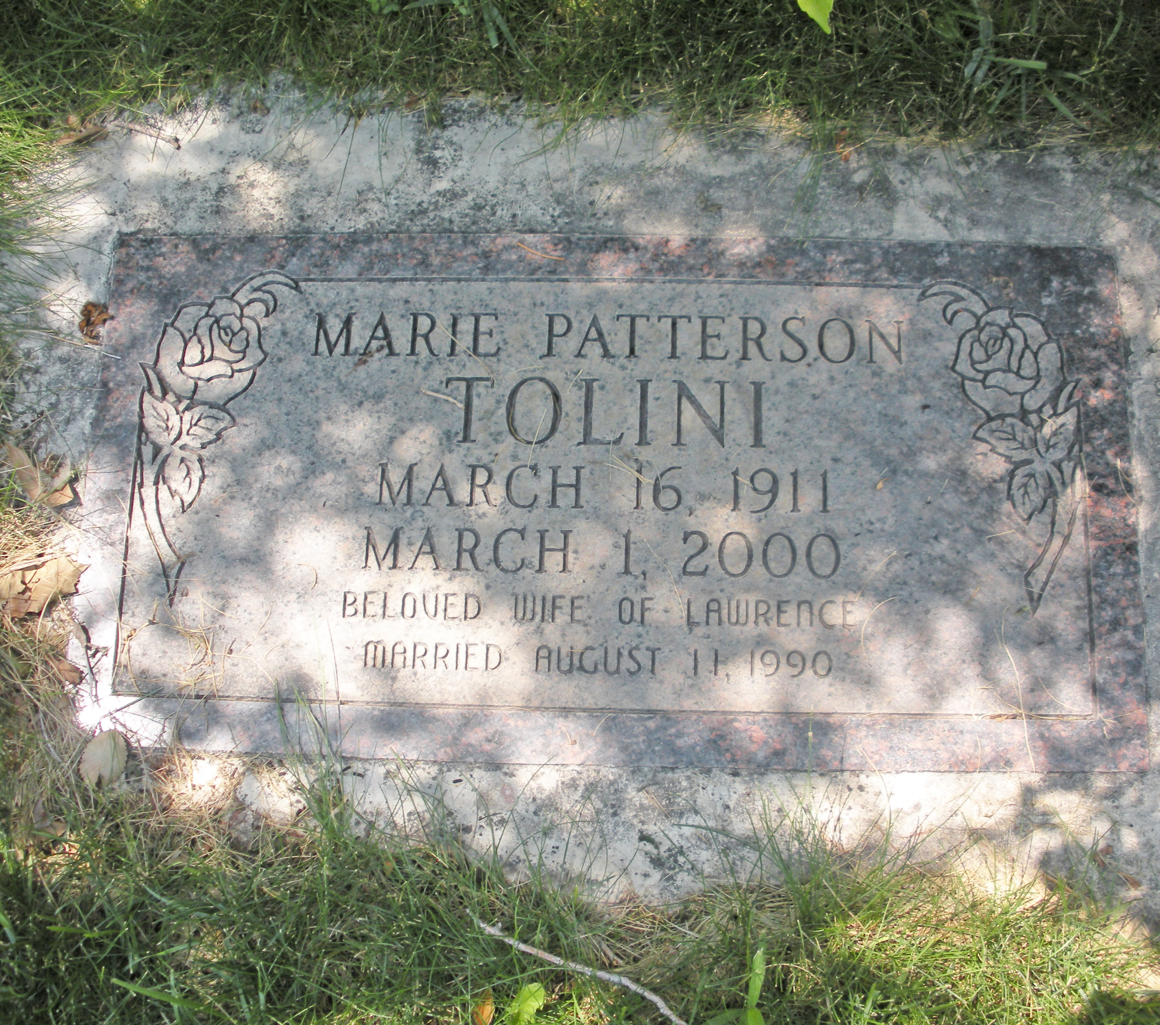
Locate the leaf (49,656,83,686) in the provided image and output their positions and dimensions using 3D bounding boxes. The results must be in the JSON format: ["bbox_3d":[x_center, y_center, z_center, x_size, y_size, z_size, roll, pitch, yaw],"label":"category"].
[{"bbox_3d":[-0.294,0.090,0.786,0.023,0.008,0.008,29,80,7],"label":"leaf"}]

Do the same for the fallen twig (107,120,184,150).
[{"bbox_3d":[-0.270,-0.236,0.860,0.047,0.006,0.009,18,78,5],"label":"fallen twig"}]

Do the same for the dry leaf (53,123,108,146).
[{"bbox_3d":[-0.310,-0.234,0.857,0.032,0.012,0.013,-4,77,0],"label":"dry leaf"}]

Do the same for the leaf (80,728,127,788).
[{"bbox_3d":[-0.267,0.138,0.774,0.026,0.010,0.029,-12,77,-1],"label":"leaf"}]

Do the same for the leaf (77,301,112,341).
[{"bbox_3d":[-0.292,-0.114,0.830,0.019,0.012,0.022,14,78,4],"label":"leaf"}]

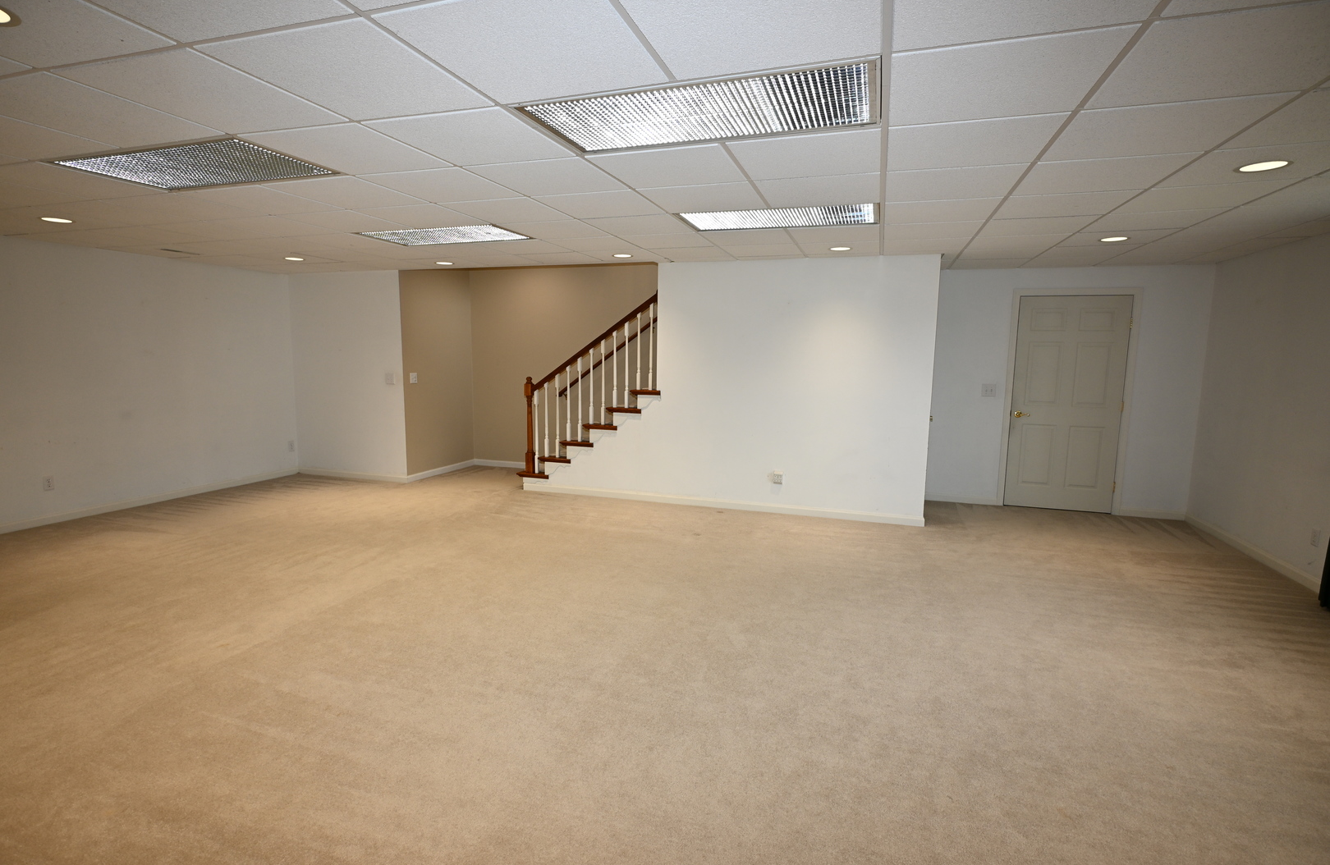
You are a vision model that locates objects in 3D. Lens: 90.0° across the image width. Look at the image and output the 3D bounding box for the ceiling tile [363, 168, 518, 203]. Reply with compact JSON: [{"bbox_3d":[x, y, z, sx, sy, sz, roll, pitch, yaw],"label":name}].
[{"bbox_3d":[-1.112,-1.252,3.365,0.600,0.020,0.600,3,7,18],"label":"ceiling tile"}]

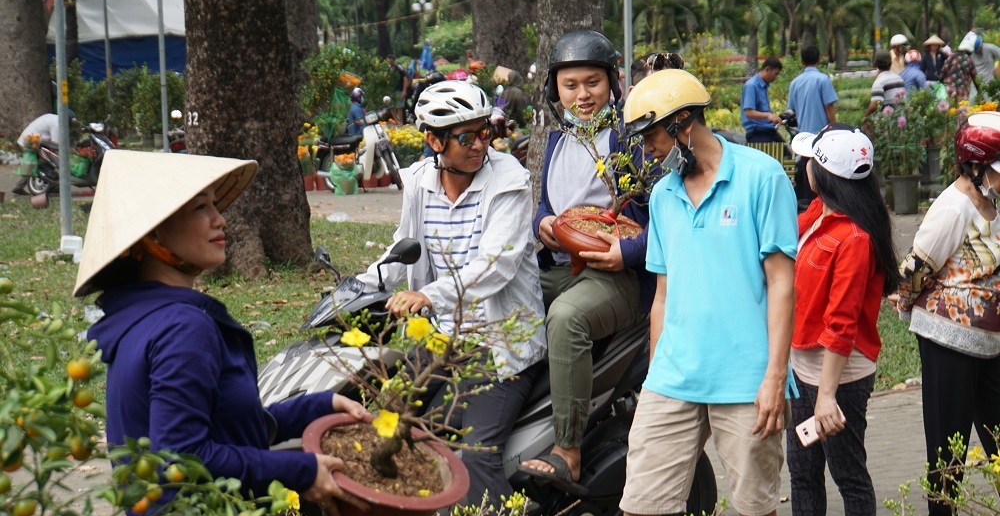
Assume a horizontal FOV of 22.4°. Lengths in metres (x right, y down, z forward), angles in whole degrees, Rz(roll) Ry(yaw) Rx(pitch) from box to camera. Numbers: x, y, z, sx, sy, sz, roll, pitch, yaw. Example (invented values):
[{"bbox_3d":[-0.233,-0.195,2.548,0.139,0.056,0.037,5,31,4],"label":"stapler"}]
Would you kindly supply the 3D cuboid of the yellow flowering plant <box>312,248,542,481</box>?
[{"bbox_3d":[-0.139,0.204,4.850,0.430,0.430,0.420,0,5,0],"label":"yellow flowering plant"}]

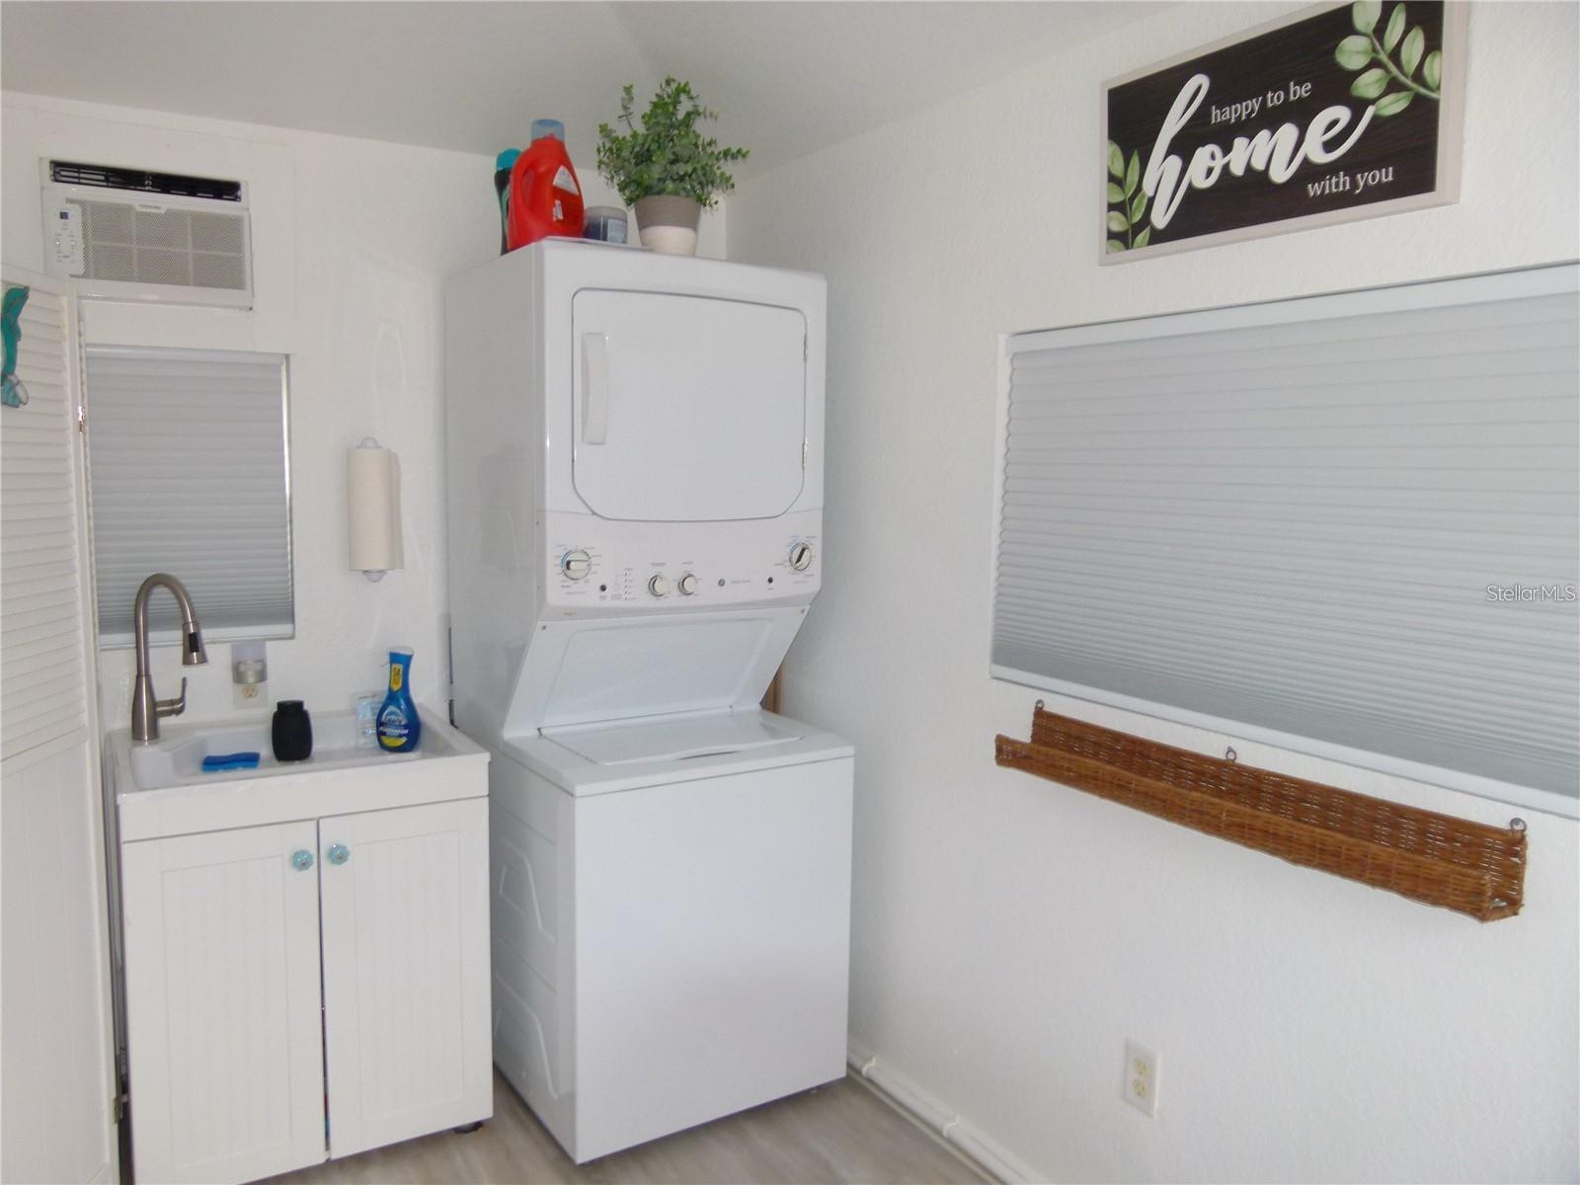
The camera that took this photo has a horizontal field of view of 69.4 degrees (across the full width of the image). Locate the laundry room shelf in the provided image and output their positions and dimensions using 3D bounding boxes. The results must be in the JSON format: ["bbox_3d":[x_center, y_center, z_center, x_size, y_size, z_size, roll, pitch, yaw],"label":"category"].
[{"bbox_3d":[0.690,0.319,1.858,0.100,0.125,0.905,-3,7,-33],"label":"laundry room shelf"}]

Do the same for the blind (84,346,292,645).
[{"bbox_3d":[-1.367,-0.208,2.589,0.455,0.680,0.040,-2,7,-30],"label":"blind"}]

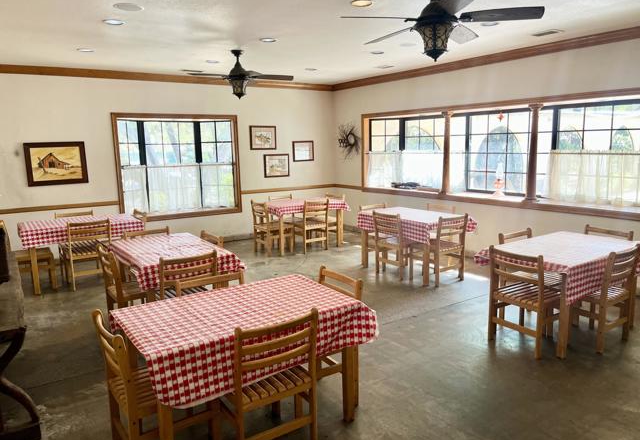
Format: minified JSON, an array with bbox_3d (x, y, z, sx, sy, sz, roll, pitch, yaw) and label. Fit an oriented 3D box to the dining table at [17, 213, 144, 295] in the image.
[{"bbox_3d":[-3.081,0.403,6.269,1.330,0.745,0.800,-7,10,-31],"label":"dining table"}]

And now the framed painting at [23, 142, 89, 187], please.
[{"bbox_3d":[-3.722,-0.795,6.819,0.767,0.606,0.036,-7,11,-34],"label":"framed painting"}]

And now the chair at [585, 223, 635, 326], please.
[{"bbox_3d":[2.567,0.510,4.574,0.510,0.820,0.480,-6,10,-28],"label":"chair"}]

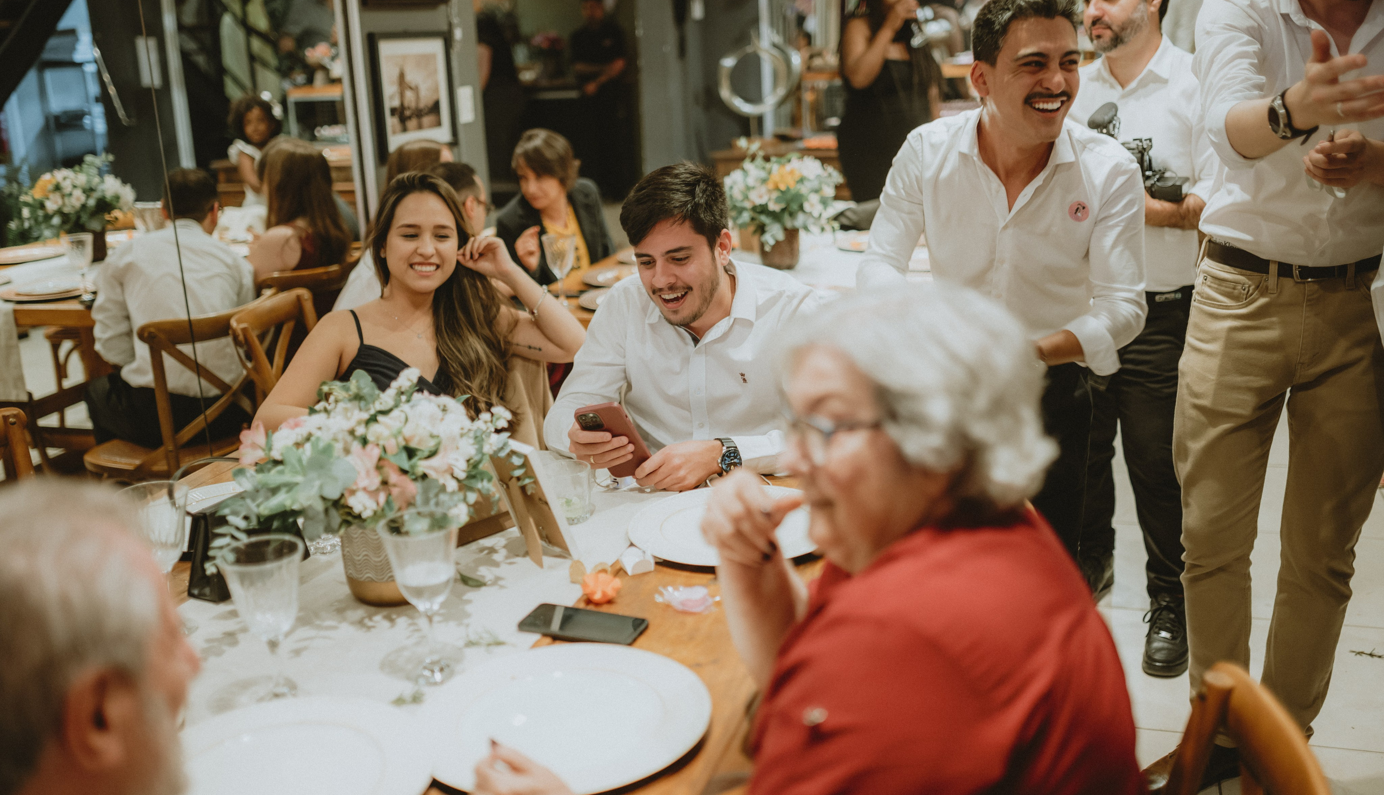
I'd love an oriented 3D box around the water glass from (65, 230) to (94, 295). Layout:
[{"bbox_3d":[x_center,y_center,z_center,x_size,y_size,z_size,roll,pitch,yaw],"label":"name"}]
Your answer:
[{"bbox_3d":[-1.912,-0.410,4.218,0.093,0.183,0.093,-3,15,0],"label":"water glass"}]

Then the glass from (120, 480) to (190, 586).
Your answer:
[{"bbox_3d":[-0.692,0.213,1.750,0.092,0.183,0.092,-3,15,0],"label":"glass"}]

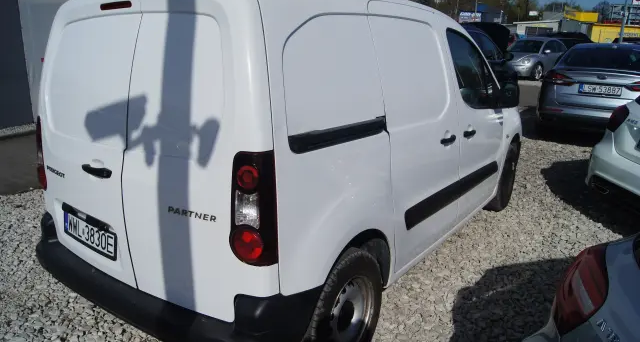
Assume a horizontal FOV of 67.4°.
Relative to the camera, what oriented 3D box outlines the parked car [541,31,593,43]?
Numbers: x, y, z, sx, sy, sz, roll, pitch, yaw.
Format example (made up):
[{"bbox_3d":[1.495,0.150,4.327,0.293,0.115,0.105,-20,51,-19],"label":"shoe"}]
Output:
[{"bbox_3d":[12.009,-6.020,23.827,4.400,1.620,1.820,-10,18,-32],"label":"parked car"}]

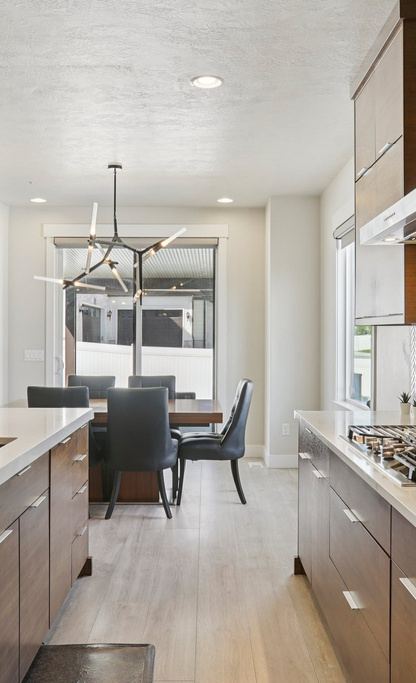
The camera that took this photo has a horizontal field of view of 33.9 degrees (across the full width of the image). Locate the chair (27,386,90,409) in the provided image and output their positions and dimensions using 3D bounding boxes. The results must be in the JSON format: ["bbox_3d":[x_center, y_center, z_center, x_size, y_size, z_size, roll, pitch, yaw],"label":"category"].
[{"bbox_3d":[-1.074,0.803,5.201,0.500,0.955,0.620,0,1,0],"label":"chair"}]

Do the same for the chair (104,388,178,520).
[{"bbox_3d":[-0.509,0.803,5.200,0.500,0.955,0.620,0,1,0],"label":"chair"}]

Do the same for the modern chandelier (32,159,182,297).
[{"bbox_3d":[-0.768,-0.861,5.553,1.200,1.145,0.950,0,1,0],"label":"modern chandelier"}]

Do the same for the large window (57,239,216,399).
[{"bbox_3d":[-0.784,0.072,7.423,1.770,2.370,0.120,0,1,0],"label":"large window"}]

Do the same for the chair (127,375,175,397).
[{"bbox_3d":[-0.507,0.795,5.970,0.500,0.955,0.620,0,1,0],"label":"chair"}]

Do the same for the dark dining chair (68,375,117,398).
[{"bbox_3d":[-1.062,0.795,5.971,0.500,0.955,0.620,0,1,0],"label":"dark dining chair"}]

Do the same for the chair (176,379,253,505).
[{"bbox_3d":[0.052,0.796,5.579,0.620,0.960,0.500,0,1,-4],"label":"chair"}]

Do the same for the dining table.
[{"bbox_3d":[-0.778,0.901,5.572,1.780,0.750,1.040,0,1,0],"label":"dining table"}]

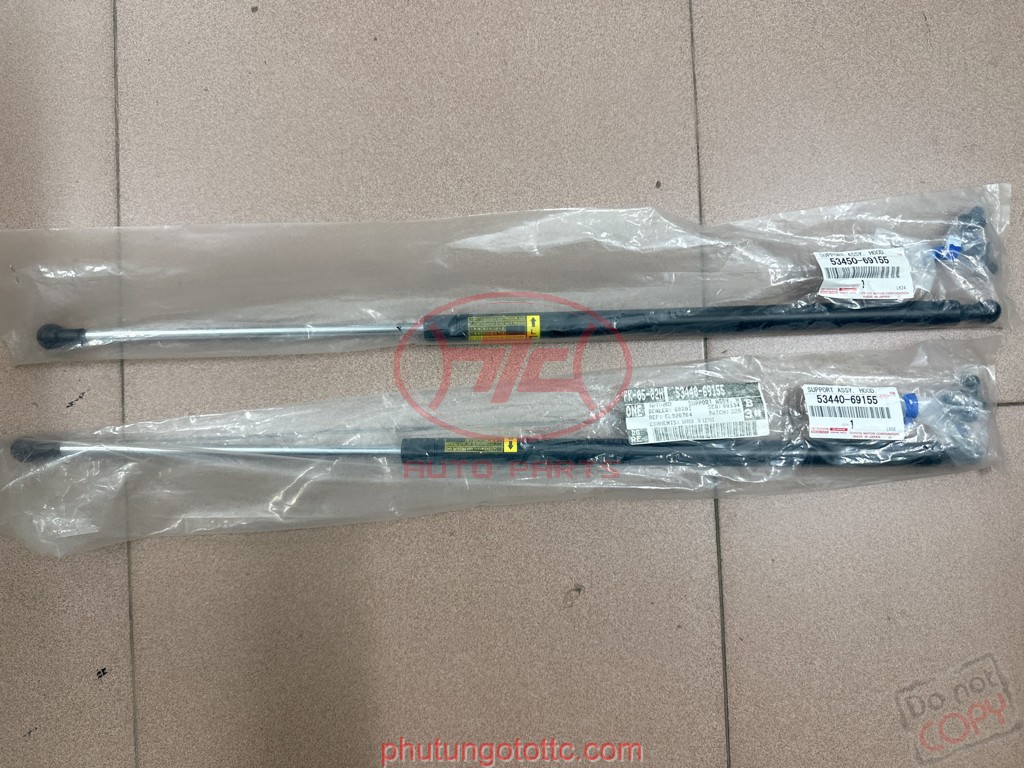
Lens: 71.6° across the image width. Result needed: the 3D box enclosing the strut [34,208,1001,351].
[{"bbox_3d":[0.007,-0.068,0.474,0.650,0.030,0.083,-2,89,-1],"label":"strut"}]

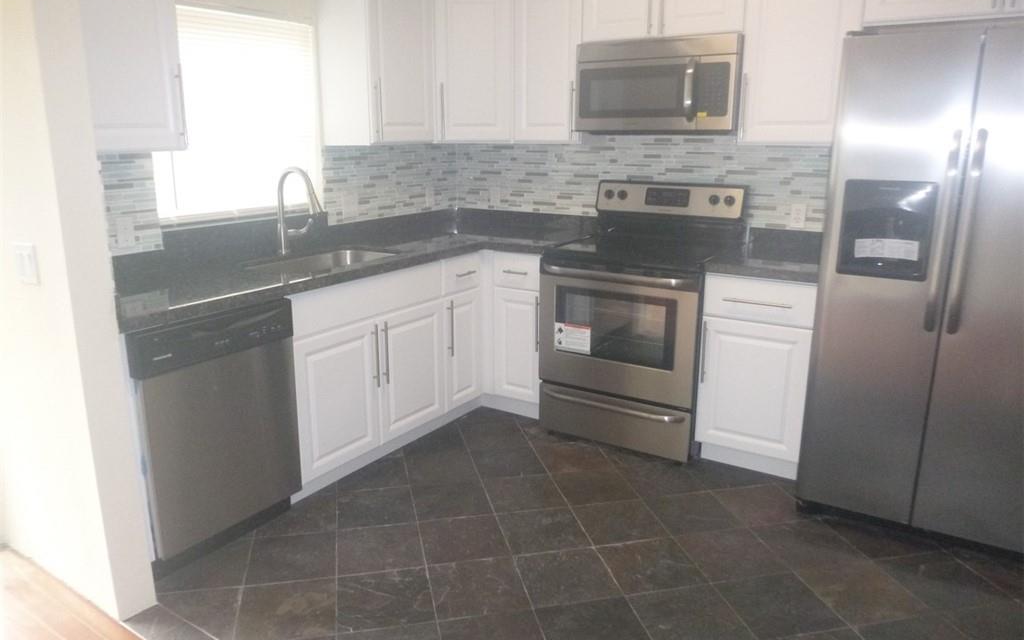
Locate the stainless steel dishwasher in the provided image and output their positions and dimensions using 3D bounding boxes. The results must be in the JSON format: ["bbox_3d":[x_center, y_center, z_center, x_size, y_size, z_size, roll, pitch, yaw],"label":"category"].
[{"bbox_3d":[-1.218,0.336,2.717,0.600,0.818,0.607,9,16,31],"label":"stainless steel dishwasher"}]

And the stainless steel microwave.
[{"bbox_3d":[0.736,-1.099,3.518,0.761,0.406,0.405,9,17,31],"label":"stainless steel microwave"}]

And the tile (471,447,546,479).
[{"bbox_3d":[-0.013,0.644,3.340,0.298,0.010,0.298,-3,14,-12],"label":"tile"}]

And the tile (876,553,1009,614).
[{"bbox_3d":[1.443,0.884,2.485,0.303,0.012,0.303,-3,14,-12],"label":"tile"}]

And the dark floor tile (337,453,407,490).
[{"bbox_3d":[-0.602,0.687,3.238,0.301,0.012,0.301,-3,14,-12],"label":"dark floor tile"}]

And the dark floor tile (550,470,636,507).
[{"bbox_3d":[0.347,0.700,3.117,0.298,0.010,0.298,-3,14,-12],"label":"dark floor tile"}]

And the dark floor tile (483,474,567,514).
[{"bbox_3d":[0.054,0.726,3.093,0.303,0.012,0.303,-3,14,-12],"label":"dark floor tile"}]

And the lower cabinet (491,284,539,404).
[{"bbox_3d":[0.175,0.083,4.005,0.259,0.594,0.550,9,16,31],"label":"lower cabinet"}]

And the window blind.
[{"bbox_3d":[-1.183,-0.886,3.215,0.040,0.830,0.885,9,16,31],"label":"window blind"}]

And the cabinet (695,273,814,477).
[{"bbox_3d":[1.182,0.197,3.411,0.457,0.877,0.615,9,16,31],"label":"cabinet"}]

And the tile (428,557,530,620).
[{"bbox_3d":[-0.112,0.887,2.446,0.300,0.015,0.300,-3,14,-12],"label":"tile"}]

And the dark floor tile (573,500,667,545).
[{"bbox_3d":[0.415,0.781,2.852,0.301,0.012,0.301,-3,14,-12],"label":"dark floor tile"}]

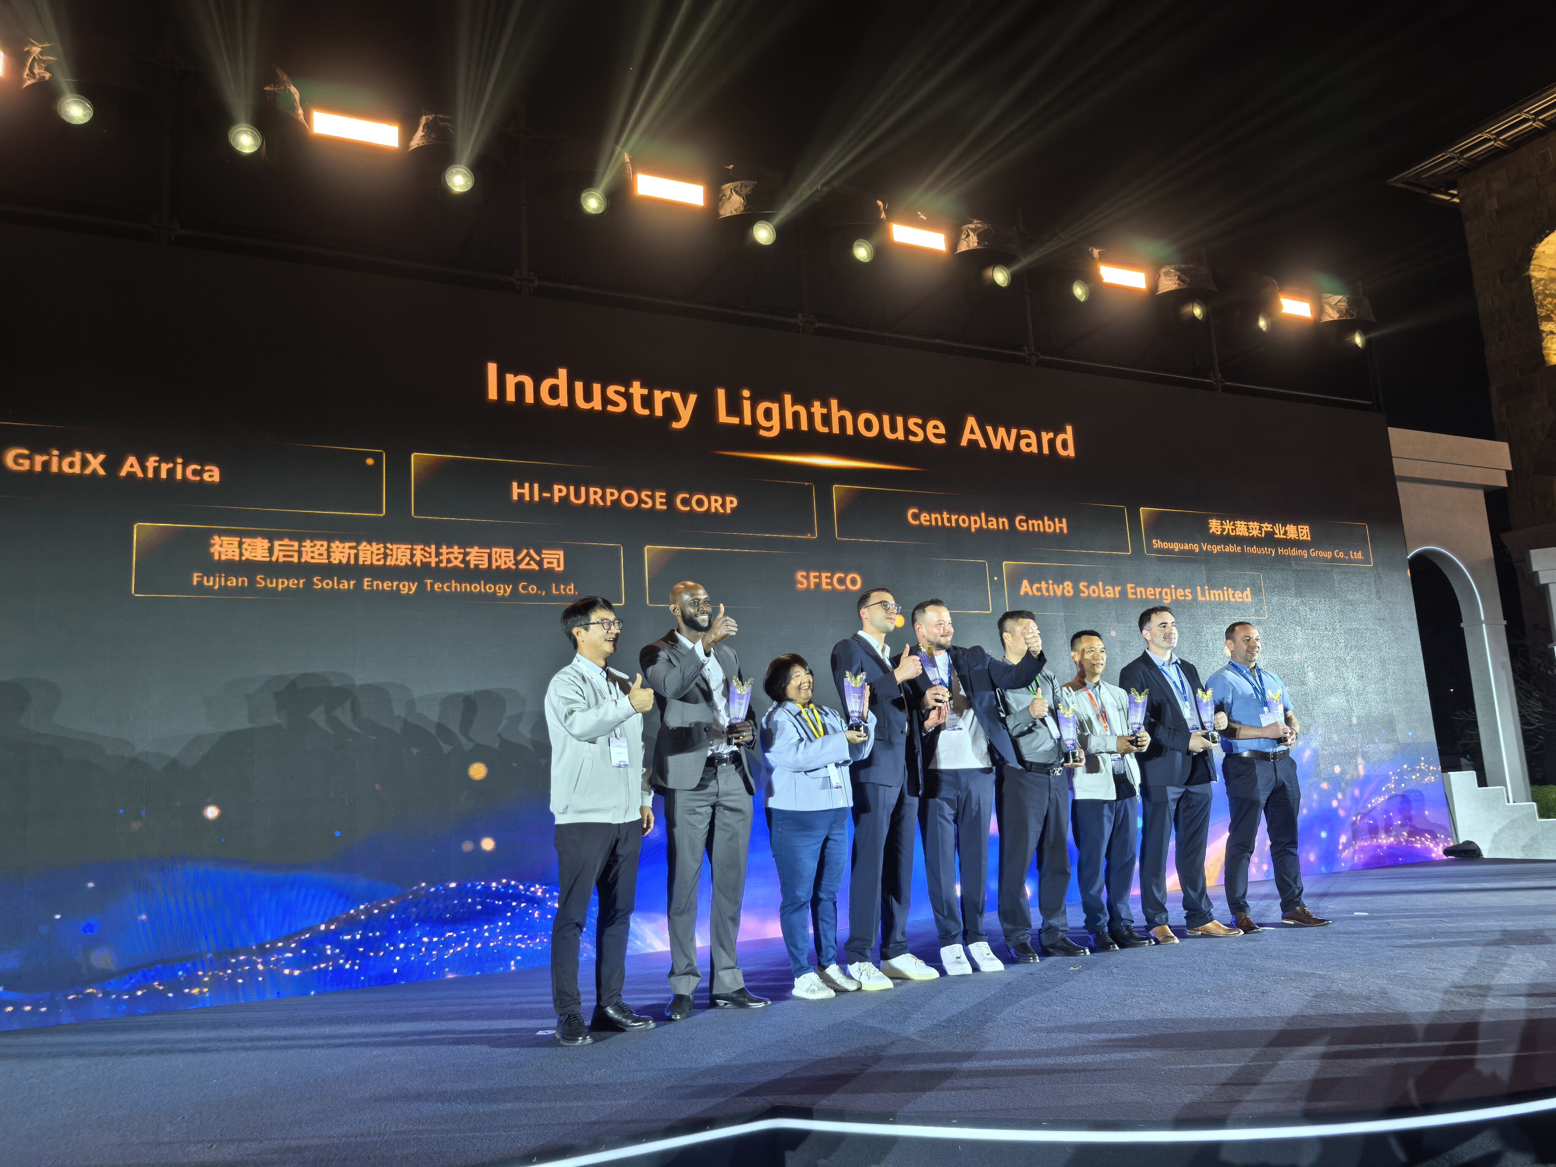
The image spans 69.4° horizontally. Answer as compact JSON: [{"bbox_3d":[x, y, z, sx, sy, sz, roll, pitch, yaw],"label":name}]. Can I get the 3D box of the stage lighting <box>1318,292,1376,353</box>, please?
[{"bbox_3d":[5.186,-2.373,10.248,0.360,0.430,0.300,2,-10,-26],"label":"stage lighting"}]

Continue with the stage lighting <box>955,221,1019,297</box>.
[{"bbox_3d":[1.578,-2.448,8.495,0.360,0.430,0.300,2,-10,-26],"label":"stage lighting"}]

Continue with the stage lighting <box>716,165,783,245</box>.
[{"bbox_3d":[-0.192,-2.571,7.651,0.360,0.430,0.300,2,-10,-26],"label":"stage lighting"}]

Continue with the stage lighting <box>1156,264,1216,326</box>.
[{"bbox_3d":[3.409,-2.411,9.385,0.360,0.430,0.300,2,-10,-26],"label":"stage lighting"}]

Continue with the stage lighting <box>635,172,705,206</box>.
[{"bbox_3d":[-0.726,-2.647,7.562,0.480,0.160,0.130,2,-10,-26],"label":"stage lighting"}]

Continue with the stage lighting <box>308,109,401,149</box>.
[{"bbox_3d":[-2.518,-2.705,6.695,0.480,0.160,0.130,2,-10,-26],"label":"stage lighting"}]

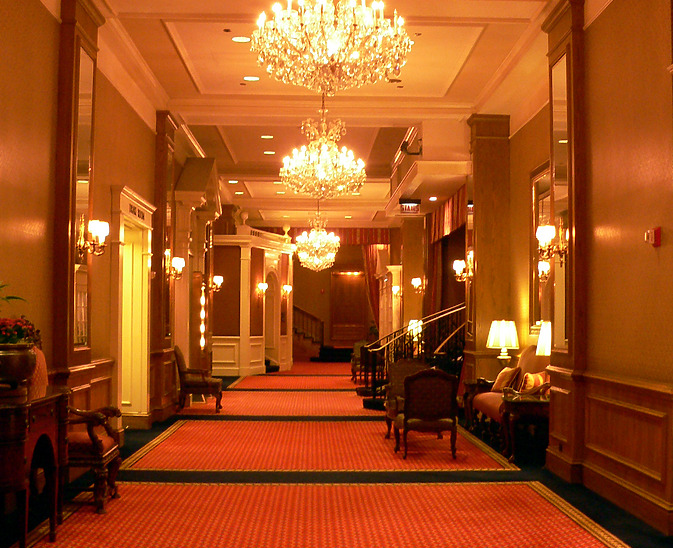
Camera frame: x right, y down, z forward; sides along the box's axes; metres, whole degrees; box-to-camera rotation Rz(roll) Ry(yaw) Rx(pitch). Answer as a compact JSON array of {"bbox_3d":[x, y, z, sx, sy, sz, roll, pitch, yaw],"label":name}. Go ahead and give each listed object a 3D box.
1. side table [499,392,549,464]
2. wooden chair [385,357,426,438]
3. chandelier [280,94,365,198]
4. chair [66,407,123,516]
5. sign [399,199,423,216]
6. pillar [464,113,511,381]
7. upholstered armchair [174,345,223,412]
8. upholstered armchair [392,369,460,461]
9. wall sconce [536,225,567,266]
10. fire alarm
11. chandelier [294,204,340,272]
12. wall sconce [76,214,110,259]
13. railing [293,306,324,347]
[{"bbox_3d":[2.157,1.684,10.201,0.683,0.672,0.720,0,-3,-1],"label":"side table"},{"bbox_3d":[0.976,1.586,11.974,0.670,0.966,0.660,0,-3,-1],"label":"wooden chair"},{"bbox_3d":[-0.162,-1.827,11.829,1.079,1.727,1.079,0,-3,-1],"label":"chandelier"},{"bbox_3d":[-2.133,1.236,7.526,0.743,1.245,0.705,0,-3,-1],"label":"chair"},{"bbox_3d":[1.323,-1.191,16.678,0.382,0.274,0.100,0,-3,-1],"label":"sign"},{"bbox_3d":[2.308,-0.093,14.432,0.593,4.560,0.790,0,-3,-1],"label":"pillar"},{"bbox_3d":[-2.259,1.710,15.333,0.743,1.065,0.720,0,-3,-1],"label":"upholstered armchair"},{"bbox_3d":[0.994,1.527,10.413,0.675,0.990,0.735,0,-3,-1],"label":"upholstered armchair"},{"bbox_3d":[2.059,-0.299,9.009,0.220,0.453,0.380,0,-3,-1],"label":"wall sconce"},{"bbox_3d":[2.321,-0.272,6.872,0.075,0.147,0.130,0,-3,-1],"label":"fire alarm"},{"bbox_3d":[-0.458,-0.848,23.466,1.126,1.597,1.126,0,-3,-1],"label":"chandelier"},{"bbox_3d":[-2.272,-0.346,8.826,0.250,0.430,0.340,0,-3,-1],"label":"wall sconce"},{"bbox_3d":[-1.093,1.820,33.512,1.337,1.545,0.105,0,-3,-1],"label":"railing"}]

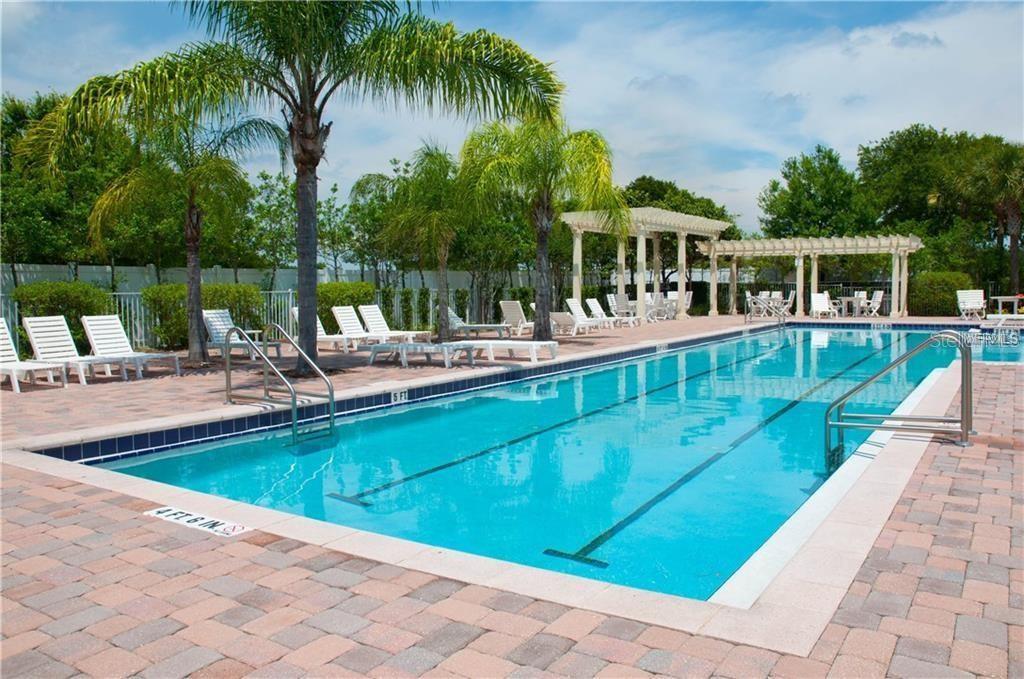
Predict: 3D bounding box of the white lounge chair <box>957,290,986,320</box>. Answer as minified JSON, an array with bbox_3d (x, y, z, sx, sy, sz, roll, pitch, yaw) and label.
[{"bbox_3d":[14.519,-1.073,24.200,0.720,0.950,0.750,0,4,10],"label":"white lounge chair"}]

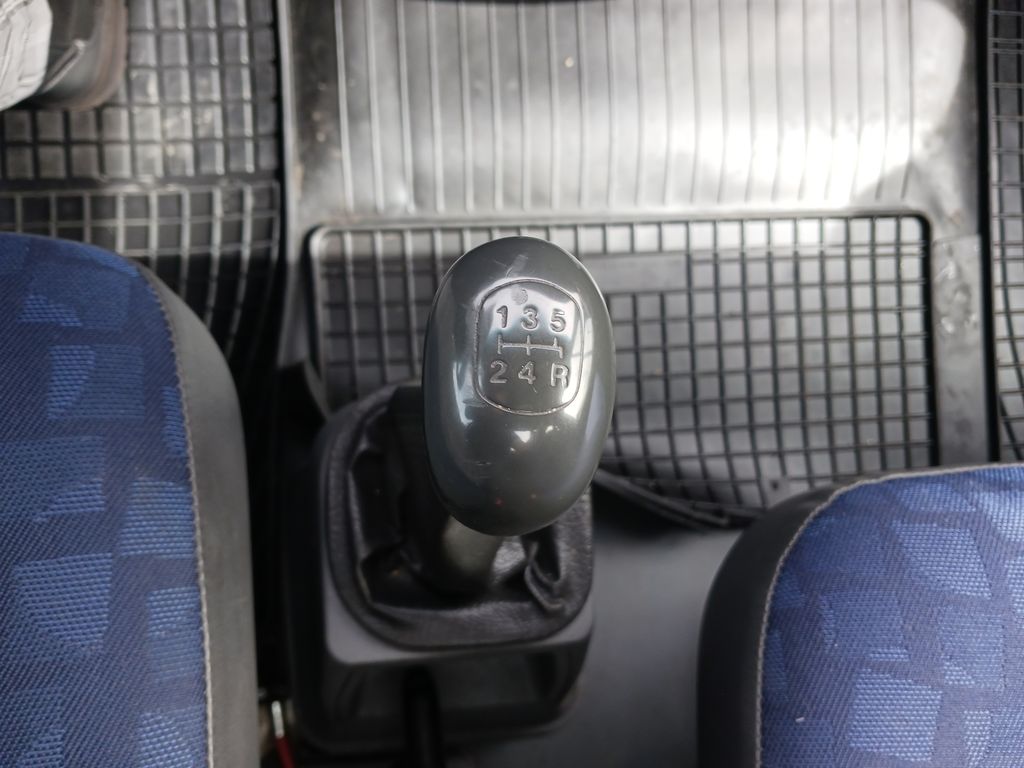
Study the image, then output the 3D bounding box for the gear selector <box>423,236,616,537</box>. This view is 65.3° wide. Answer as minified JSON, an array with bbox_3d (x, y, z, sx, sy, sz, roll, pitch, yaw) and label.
[{"bbox_3d":[0.002,0.001,0.222,0.053,0.054,0.083,4,96,-7],"label":"gear selector"}]

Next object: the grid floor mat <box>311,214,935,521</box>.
[{"bbox_3d":[0.107,-0.015,0.649,0.524,0.020,0.251,-2,87,-8],"label":"grid floor mat"}]

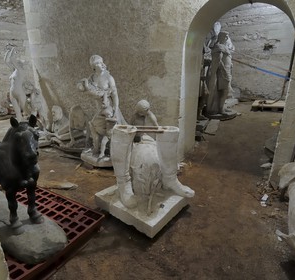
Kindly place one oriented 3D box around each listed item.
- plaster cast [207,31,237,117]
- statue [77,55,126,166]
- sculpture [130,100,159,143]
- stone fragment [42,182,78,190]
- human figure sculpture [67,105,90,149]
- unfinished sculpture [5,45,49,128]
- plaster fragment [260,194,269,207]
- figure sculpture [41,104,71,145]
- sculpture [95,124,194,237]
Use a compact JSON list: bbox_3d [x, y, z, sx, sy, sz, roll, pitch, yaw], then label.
[{"bbox_3d":[2.169,-1.833,6.188,0.780,2.270,0.700,5,19,14],"label":"plaster cast"},{"bbox_3d":[-0.643,-0.421,3.075,0.680,1.500,0.550,-4,19,-14],"label":"statue"},{"bbox_3d":[-0.004,-0.133,3.203,0.460,0.920,0.450,2,19,5],"label":"sculpture"},{"bbox_3d":[-1.027,0.554,2.505,0.420,0.050,0.120,0,18,0],"label":"stone fragment"},{"bbox_3d":[-1.235,-0.254,3.764,0.420,0.740,0.360,6,19,17],"label":"human figure sculpture"},{"bbox_3d":[-2.602,-1.093,4.643,0.750,1.800,0.600,-8,20,-24],"label":"unfinished sculpture"},{"bbox_3d":[1.258,0.645,2.251,0.085,0.060,0.090,-5,19,-17],"label":"plaster fragment"},{"bbox_3d":[-1.785,-0.291,3.994,0.600,0.700,0.600,14,23,35],"label":"figure sculpture"},{"bbox_3d":[-0.045,0.293,2.055,0.798,0.840,0.562,15,23,36],"label":"sculpture"}]

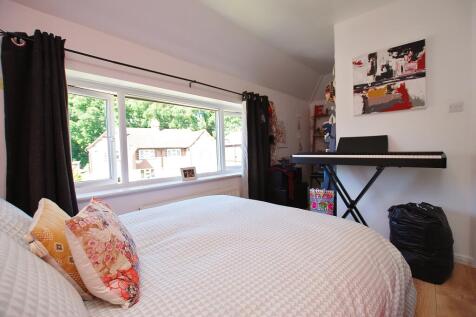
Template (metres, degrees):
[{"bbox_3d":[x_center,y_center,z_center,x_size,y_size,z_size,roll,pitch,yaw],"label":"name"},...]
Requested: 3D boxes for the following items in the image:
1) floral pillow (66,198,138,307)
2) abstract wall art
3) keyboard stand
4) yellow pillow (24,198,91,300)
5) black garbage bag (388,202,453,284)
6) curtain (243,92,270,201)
[{"bbox_3d":[-0.520,0.347,0.801,0.140,0.360,0.360,-30,13,-22],"label":"floral pillow"},{"bbox_3d":[1.471,-0.761,1.970,0.030,0.615,0.585,-4,3,-44],"label":"abstract wall art"},{"bbox_3d":[1.206,0.480,2.097,0.370,0.830,0.540,-4,3,-44],"label":"keyboard stand"},{"bbox_3d":[-0.698,0.354,0.810,0.130,0.345,0.345,-34,28,-27],"label":"yellow pillow"},{"bbox_3d":[1.496,0.639,1.652,0.440,0.540,0.410,-4,3,-44],"label":"black garbage bag"},{"bbox_3d":[0.256,-0.011,2.750,0.470,1.730,0.150,-4,3,-44],"label":"curtain"}]

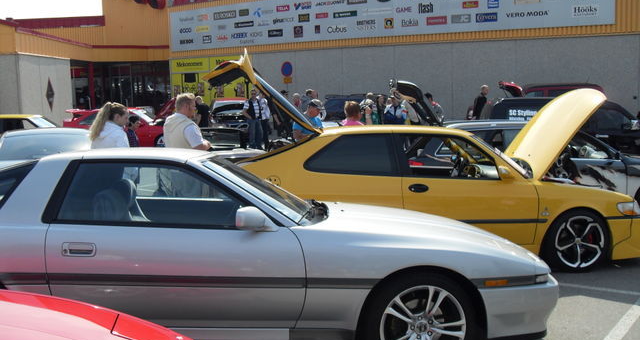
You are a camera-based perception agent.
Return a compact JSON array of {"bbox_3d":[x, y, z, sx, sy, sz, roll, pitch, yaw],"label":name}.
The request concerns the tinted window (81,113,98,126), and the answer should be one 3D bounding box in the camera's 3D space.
[{"bbox_3d":[-6.599,-1.473,18.154,0.750,0.400,0.080,1,-13,12],"label":"tinted window"}]

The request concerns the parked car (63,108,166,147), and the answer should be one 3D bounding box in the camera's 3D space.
[{"bbox_3d":[-5.427,-1.172,18.653,4.200,1.420,1.740,1,7,12],"label":"parked car"}]

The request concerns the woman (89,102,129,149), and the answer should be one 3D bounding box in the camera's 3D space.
[{"bbox_3d":[-2.092,0.127,6.355,0.380,1.610,0.460,-3,8,-20],"label":"woman"}]

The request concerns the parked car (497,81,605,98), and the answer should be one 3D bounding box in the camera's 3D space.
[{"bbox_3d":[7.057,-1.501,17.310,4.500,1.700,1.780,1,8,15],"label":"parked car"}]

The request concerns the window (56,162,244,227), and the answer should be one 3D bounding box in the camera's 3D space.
[{"bbox_3d":[-0.945,0.137,3.579,1.079,0.358,0.070,-1,-17,2],"label":"window"}]

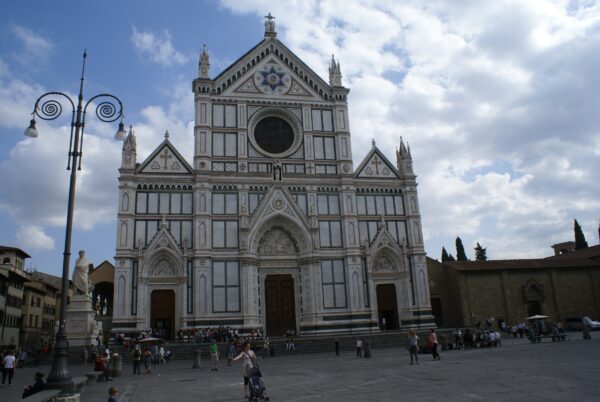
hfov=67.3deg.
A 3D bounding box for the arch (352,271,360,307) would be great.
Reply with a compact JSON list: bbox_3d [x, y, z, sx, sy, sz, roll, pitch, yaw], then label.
[{"bbox_3d":[6.983,10.940,55.905,0.920,4.500,0.300,1,-16,-12],"label":"arch"}]

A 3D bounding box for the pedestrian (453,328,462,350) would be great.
[{"bbox_3d":[12.239,10.765,35.023,0.550,1.651,0.450,-6,-16,11],"label":"pedestrian"}]

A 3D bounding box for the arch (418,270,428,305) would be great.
[{"bbox_3d":[15.853,11.104,57.856,0.970,4.500,0.300,1,-16,-12],"label":"arch"}]

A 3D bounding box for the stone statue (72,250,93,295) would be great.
[{"bbox_3d":[-23.480,7.783,48.655,1.850,4.855,1.500,1,-16,-12],"label":"stone statue"}]

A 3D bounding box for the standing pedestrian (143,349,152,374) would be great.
[{"bbox_3d":[-9.892,10.463,29.539,0.520,1.640,0.360,1,-17,-12],"label":"standing pedestrian"}]

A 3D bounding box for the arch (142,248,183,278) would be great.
[{"bbox_3d":[-15.877,7.235,52.326,4.515,3.526,1.000,1,-17,-12],"label":"arch"}]

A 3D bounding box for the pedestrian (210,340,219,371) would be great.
[{"bbox_3d":[-5.274,9.492,27.653,0.550,1.740,0.360,1,-17,-12],"label":"pedestrian"}]

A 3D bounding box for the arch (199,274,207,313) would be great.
[{"bbox_3d":[-11.242,10.672,52.194,0.812,4.384,0.300,1,-17,-12],"label":"arch"}]

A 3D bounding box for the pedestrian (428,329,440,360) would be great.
[{"bbox_3d":[7.528,8.041,25.226,0.550,1.677,0.500,-4,-16,5],"label":"pedestrian"}]

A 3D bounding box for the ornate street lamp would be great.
[{"bbox_3d":[-7.710,0.100,15.313,3.400,11.962,0.850,1,-16,-12],"label":"ornate street lamp"}]

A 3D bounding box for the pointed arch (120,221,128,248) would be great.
[{"bbox_3d":[-21.925,4.102,56.446,0.774,3.280,0.150,1,-16,-12],"label":"pointed arch"}]

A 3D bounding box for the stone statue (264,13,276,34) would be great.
[{"bbox_3d":[-4.502,-25.592,65.955,1.609,3.623,1.200,1,-17,-12],"label":"stone statue"}]

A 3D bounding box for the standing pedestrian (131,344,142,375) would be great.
[{"bbox_3d":[-9.054,8.821,25.051,0.600,1.730,0.400,1,-16,-12],"label":"standing pedestrian"}]

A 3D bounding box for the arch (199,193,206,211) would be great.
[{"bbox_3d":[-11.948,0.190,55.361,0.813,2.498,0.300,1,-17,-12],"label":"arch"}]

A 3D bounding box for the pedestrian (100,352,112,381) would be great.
[{"bbox_3d":[-9.068,7.750,21.068,0.650,1.400,0.600,-3,-16,-2],"label":"pedestrian"}]

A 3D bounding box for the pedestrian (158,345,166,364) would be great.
[{"bbox_3d":[-13.339,14.790,43.724,0.600,1.658,0.550,0,-16,-11],"label":"pedestrian"}]

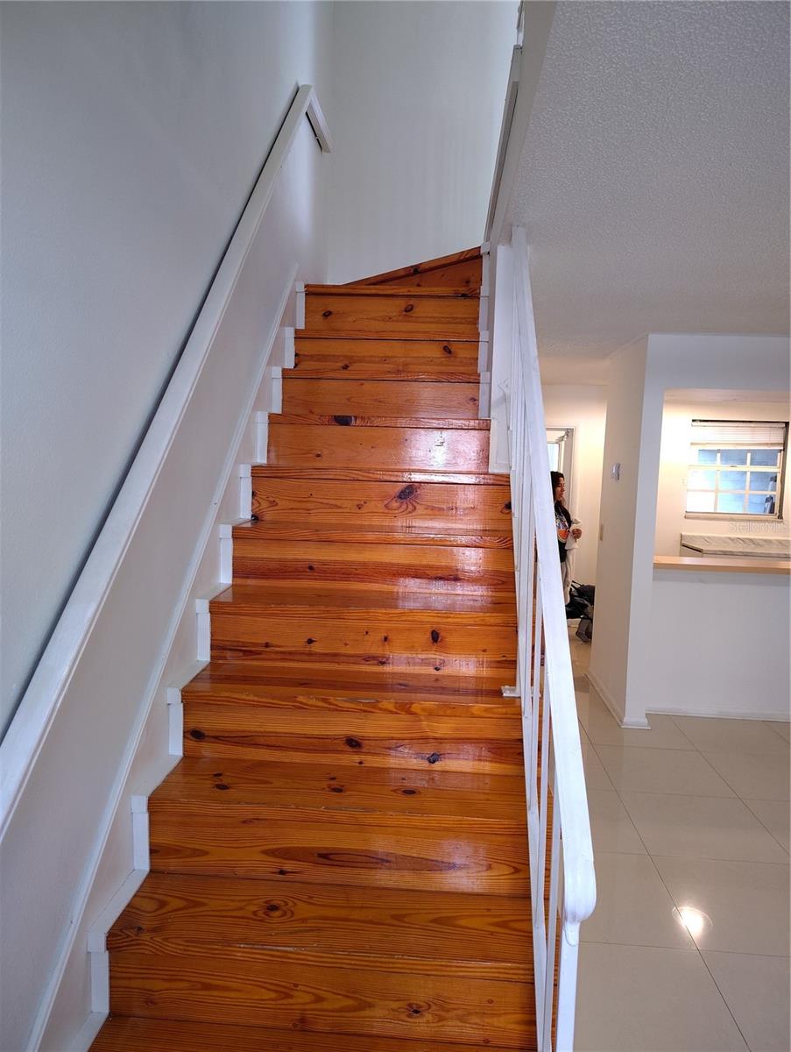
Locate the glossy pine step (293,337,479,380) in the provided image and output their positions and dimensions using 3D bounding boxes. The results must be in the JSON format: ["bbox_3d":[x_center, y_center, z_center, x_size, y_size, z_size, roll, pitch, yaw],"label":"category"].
[{"bbox_3d":[-0.035,-0.766,3.329,0.830,0.202,0.240,2,5,4],"label":"glossy pine step"}]

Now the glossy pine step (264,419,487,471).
[{"bbox_3d":[-0.058,-0.333,2.940,0.870,0.200,0.230,2,5,4],"label":"glossy pine step"}]

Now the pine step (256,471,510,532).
[{"bbox_3d":[-0.035,-0.110,2.727,0.960,0.200,0.230,2,5,4],"label":"pine step"}]

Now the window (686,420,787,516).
[{"bbox_3d":[3.344,-0.549,7.169,0.940,0.960,0.100,2,5,4],"label":"window"}]

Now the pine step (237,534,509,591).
[{"bbox_3d":[-0.053,0.111,2.517,0.970,0.200,0.230,2,5,4],"label":"pine step"}]

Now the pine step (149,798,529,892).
[{"bbox_3d":[-0.112,0.773,1.888,0.985,0.200,0.230,2,5,4],"label":"pine step"}]

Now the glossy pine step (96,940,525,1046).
[{"bbox_3d":[-0.134,0.994,1.678,0.985,0.200,0.230,2,5,4],"label":"glossy pine step"}]

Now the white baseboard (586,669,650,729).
[{"bbox_3d":[1.565,1.189,5.189,0.185,0.078,1.146,2,5,4],"label":"white baseboard"}]

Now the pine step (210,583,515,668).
[{"bbox_3d":[-0.066,0.332,2.295,0.975,0.201,0.240,2,5,4],"label":"pine step"}]

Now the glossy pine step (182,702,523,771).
[{"bbox_3d":[-0.089,0.551,2.086,0.975,0.200,0.240,2,5,4],"label":"glossy pine step"}]

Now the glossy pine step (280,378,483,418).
[{"bbox_3d":[-0.057,-0.546,3.121,0.830,0.199,0.240,2,5,4],"label":"glossy pine step"}]

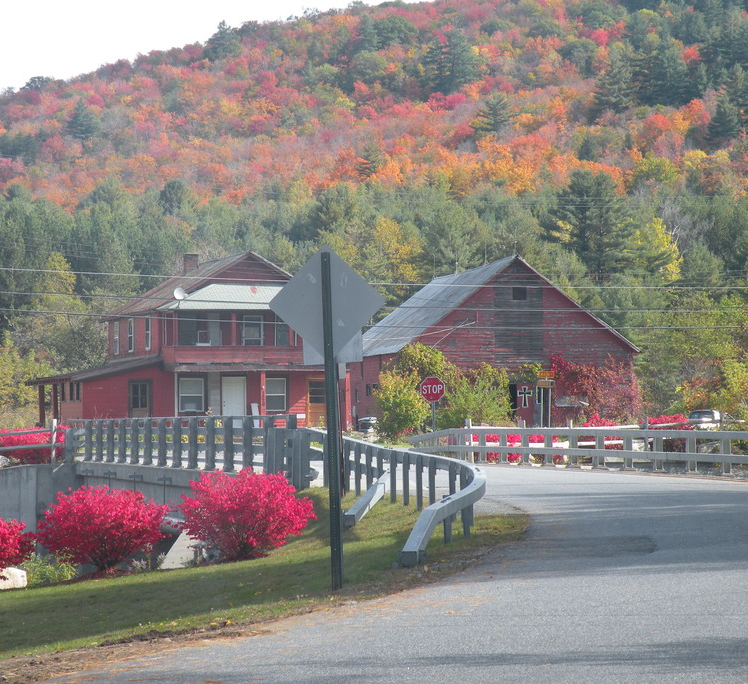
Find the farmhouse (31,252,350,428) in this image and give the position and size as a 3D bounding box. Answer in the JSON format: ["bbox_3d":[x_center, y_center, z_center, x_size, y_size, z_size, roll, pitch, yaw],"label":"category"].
[{"bbox_3d":[-7.840,0.180,138.800,10.800,7.400,13.800,0,-1,-14],"label":"farmhouse"}]

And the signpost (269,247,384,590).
[{"bbox_3d":[-0.377,0.674,30.380,1.035,3.070,0.090,-2,-1,0],"label":"signpost"}]

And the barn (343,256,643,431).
[{"bbox_3d":[4.420,0.560,150.800,10.200,7.700,20.500,0,-1,-8],"label":"barn"}]

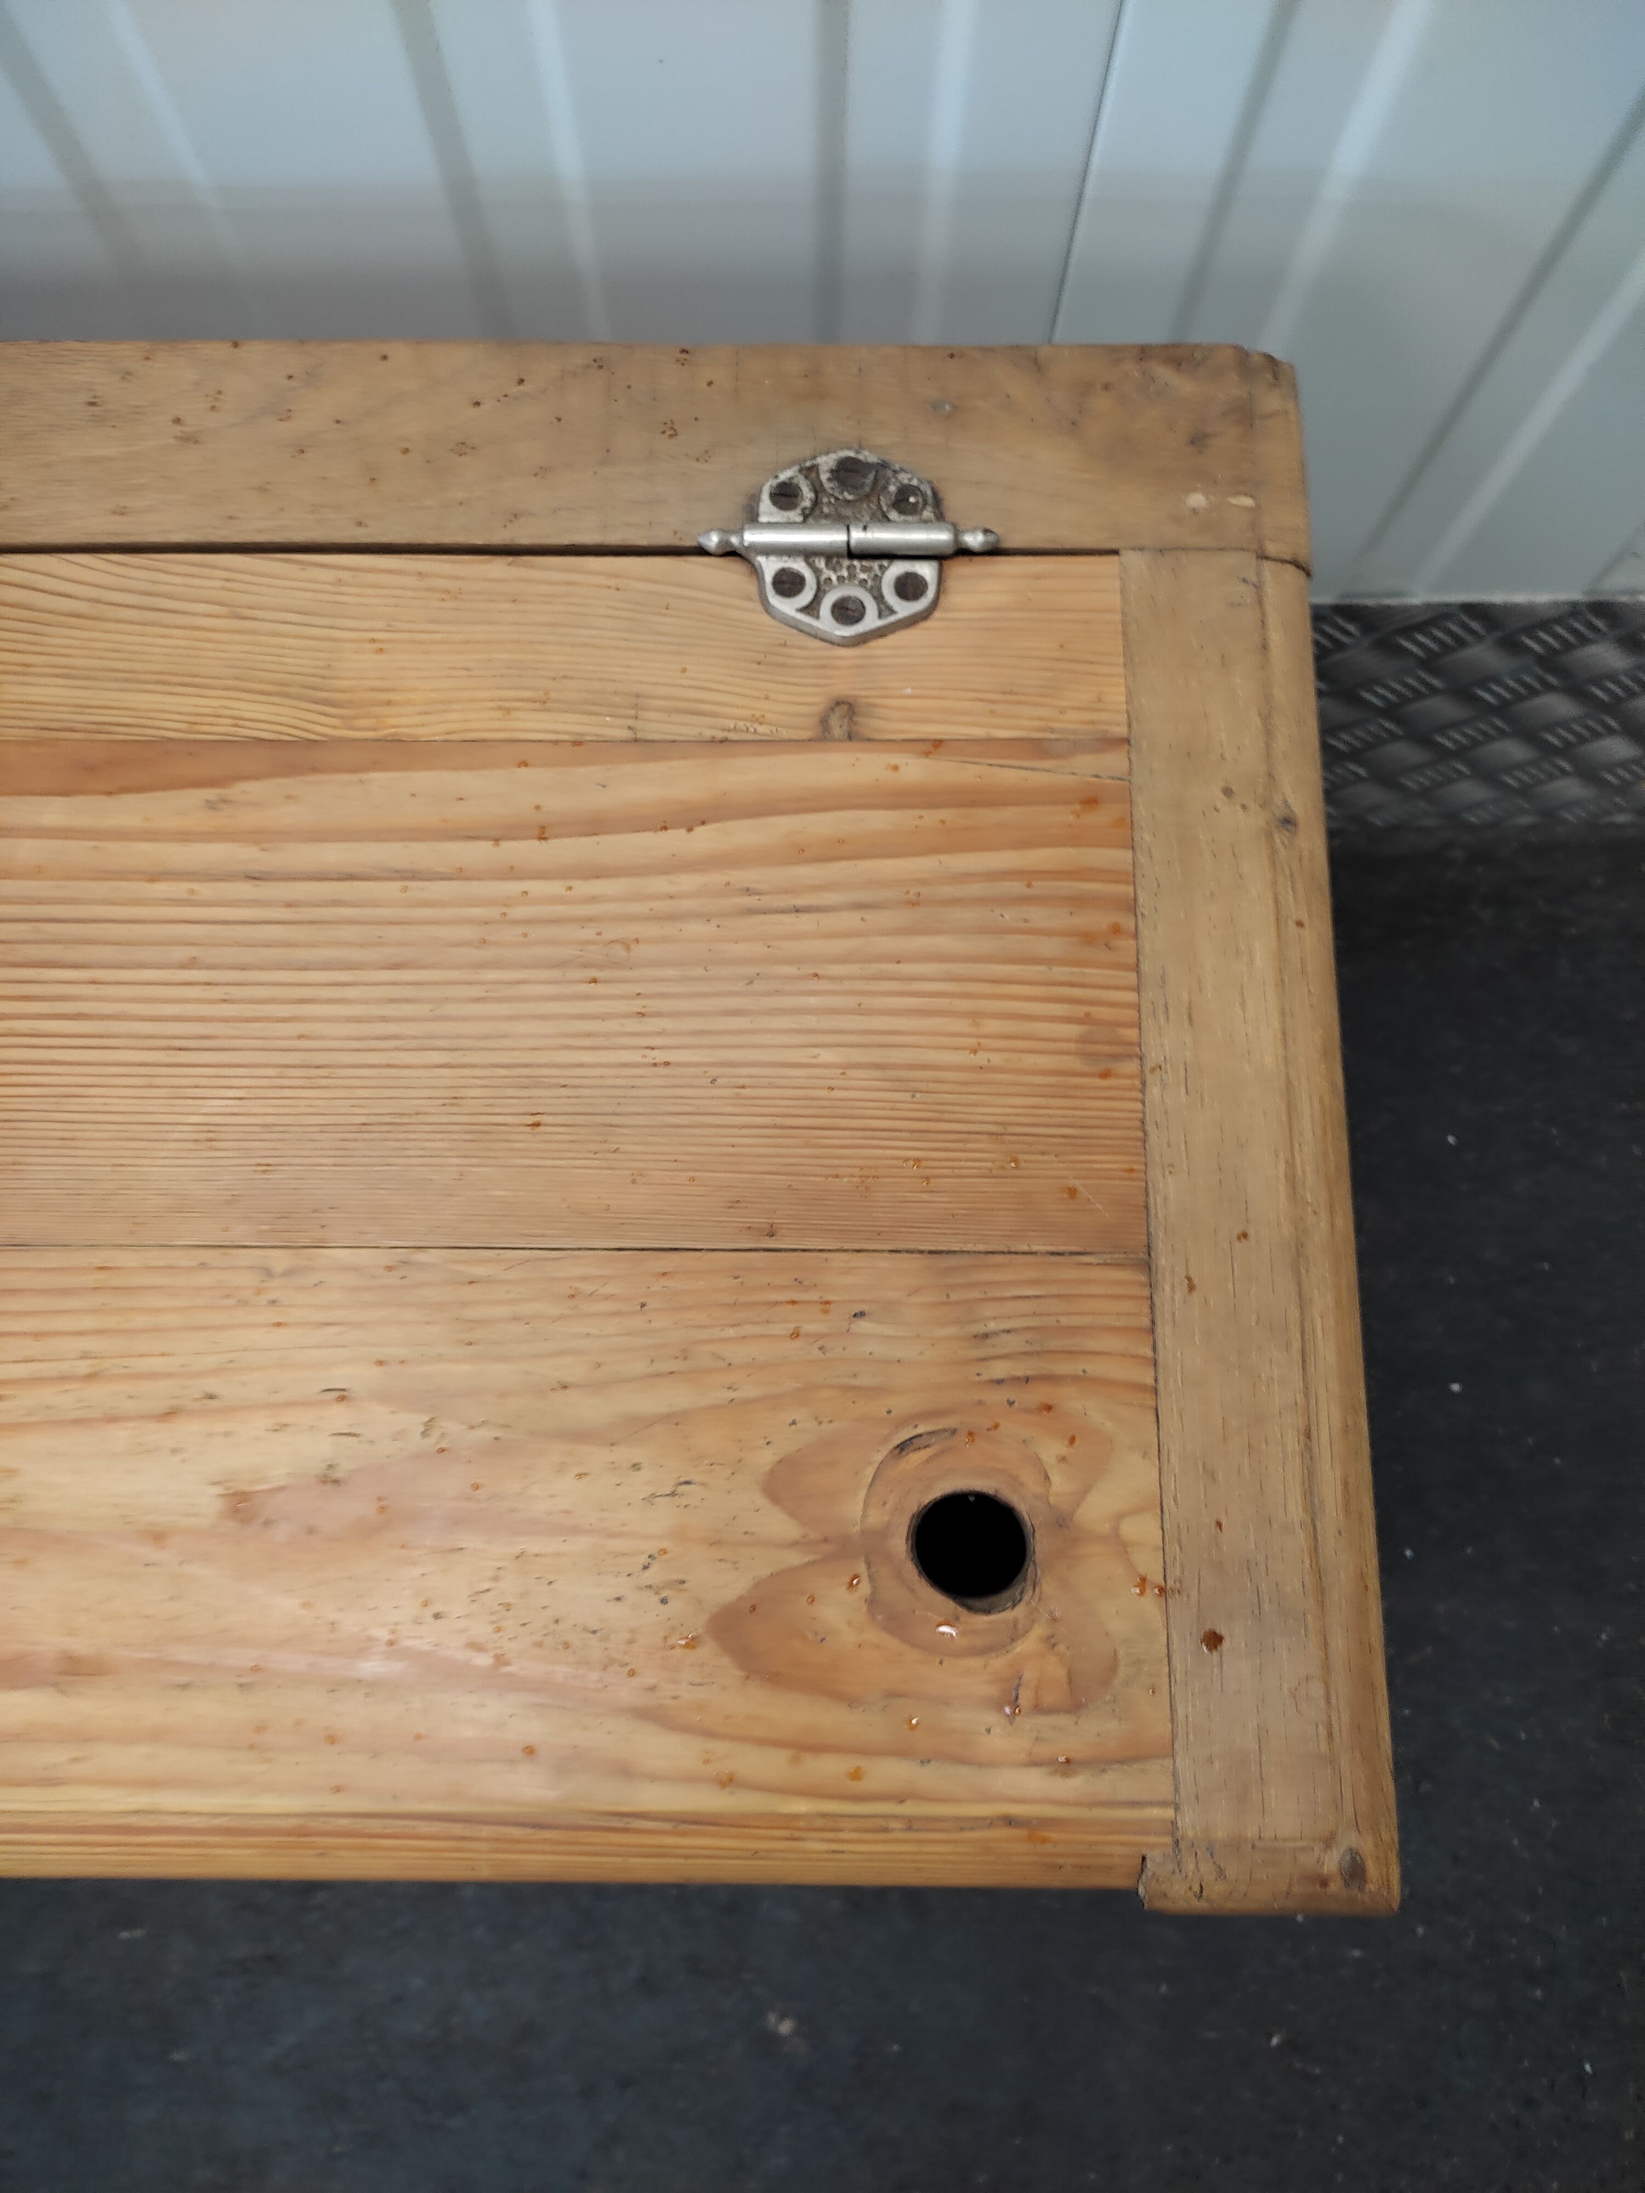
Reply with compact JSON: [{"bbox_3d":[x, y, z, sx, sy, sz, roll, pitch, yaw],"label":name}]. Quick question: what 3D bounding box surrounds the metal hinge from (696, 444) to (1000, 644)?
[{"bbox_3d":[0.006,-0.134,0.395,0.072,0.009,0.051,0,78,0],"label":"metal hinge"}]

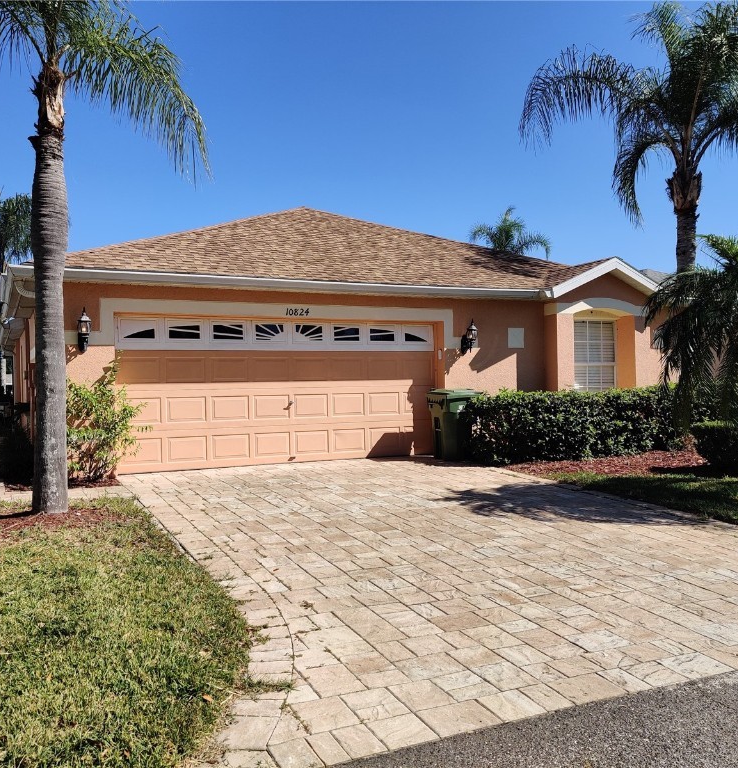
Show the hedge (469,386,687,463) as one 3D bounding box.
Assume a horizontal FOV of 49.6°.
[{"bbox_3d":[3.608,0.627,13.189,4.350,1.120,0.930,-1,1,-25],"label":"hedge"}]

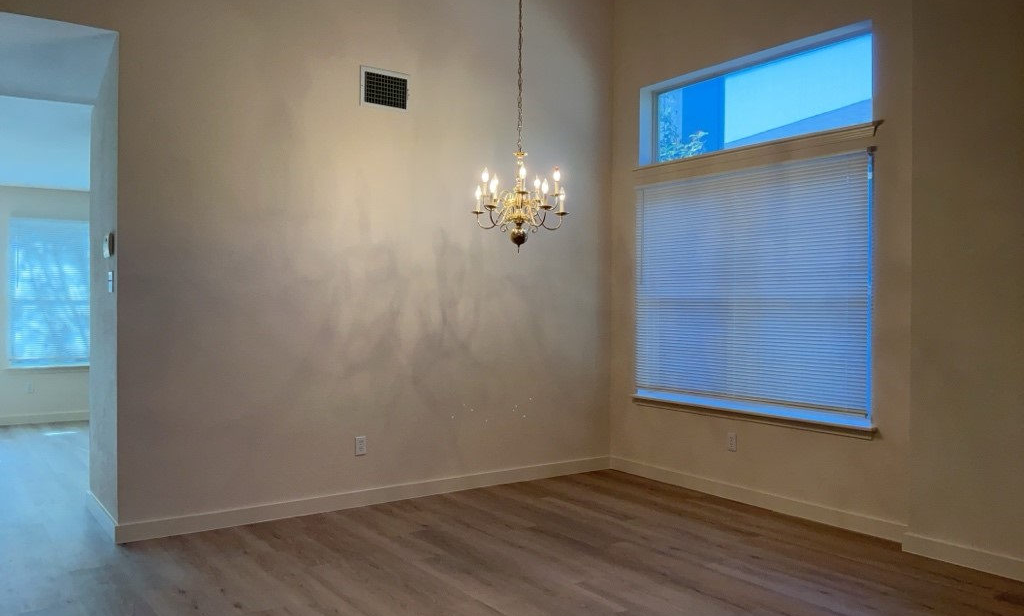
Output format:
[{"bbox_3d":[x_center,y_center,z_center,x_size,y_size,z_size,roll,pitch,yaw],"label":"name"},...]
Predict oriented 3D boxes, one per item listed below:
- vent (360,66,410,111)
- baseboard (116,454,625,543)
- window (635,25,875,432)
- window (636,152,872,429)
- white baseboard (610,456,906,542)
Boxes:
[{"bbox_3d":[-0.798,-1.373,5.041,0.338,0.250,0.025,0,0,-34],"label":"vent"},{"bbox_3d":[-0.667,1.188,5.158,3.426,0.097,0.016,0,0,-34],"label":"baseboard"},{"bbox_3d":[1.507,-0.466,5.168,0.130,2.255,1.830,0,0,-35],"label":"window"},{"bbox_3d":[1.497,-0.117,5.163,0.110,1.541,1.830,0,0,-35],"label":"window"},{"bbox_3d":[1.425,1.197,5.181,0.016,0.097,2.309,0,0,-35],"label":"white baseboard"}]

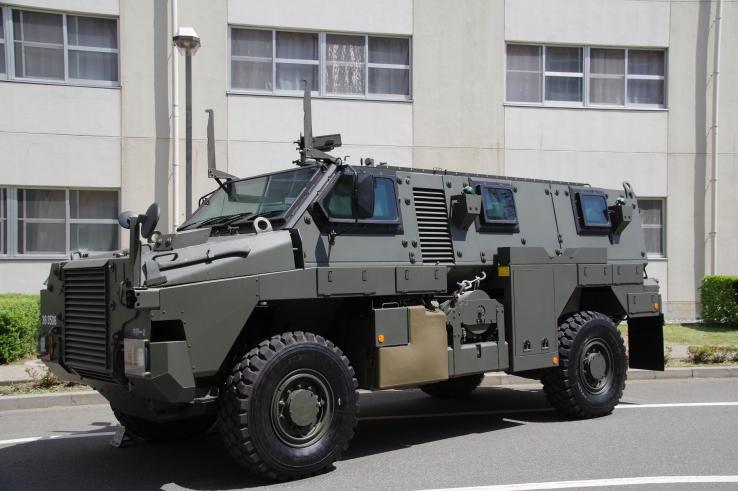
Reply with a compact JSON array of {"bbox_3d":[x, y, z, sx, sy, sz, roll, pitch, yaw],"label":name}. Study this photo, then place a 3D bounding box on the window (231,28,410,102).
[{"bbox_3d":[-0.989,-3.911,17.255,3.970,1.370,0.150,0,-1,-13],"label":"window"}]

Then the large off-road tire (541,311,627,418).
[{"bbox_3d":[2.419,1.344,8.987,1.130,1.130,0.365,1,-3,-39],"label":"large off-road tire"}]

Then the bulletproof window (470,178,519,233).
[{"bbox_3d":[1.326,-0.408,8.197,0.655,0.554,0.100,1,-12,-39],"label":"bulletproof window"}]

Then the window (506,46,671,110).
[{"bbox_3d":[5.072,-3.929,18.612,3.980,1.370,0.150,0,-1,-13],"label":"window"}]

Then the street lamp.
[{"bbox_3d":[-3.105,-0.979,13.693,0.480,5.400,0.480,0,-1,-13],"label":"street lamp"}]

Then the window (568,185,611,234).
[{"bbox_3d":[2.609,-0.401,9.233,0.675,0.550,0.100,1,-12,-39],"label":"window"}]

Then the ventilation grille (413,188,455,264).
[{"bbox_3d":[0.614,-0.177,7.616,0.412,0.740,0.060,1,-12,-39],"label":"ventilation grille"}]

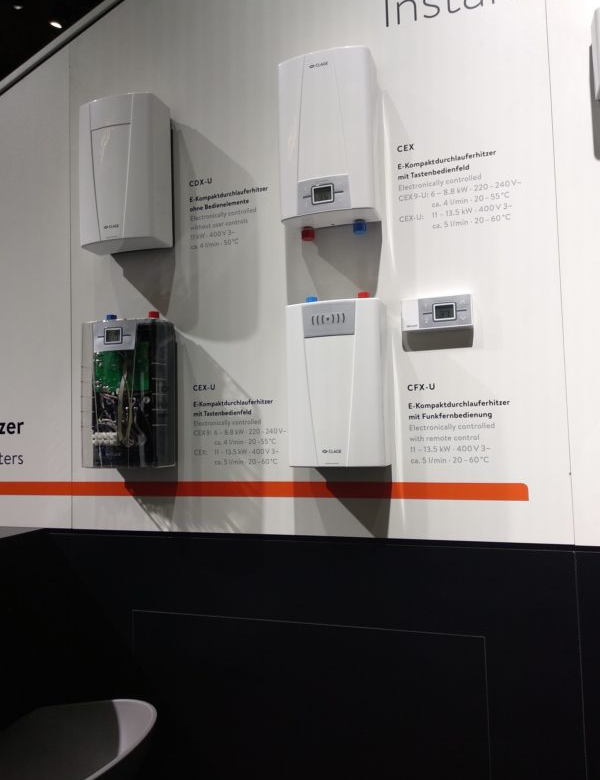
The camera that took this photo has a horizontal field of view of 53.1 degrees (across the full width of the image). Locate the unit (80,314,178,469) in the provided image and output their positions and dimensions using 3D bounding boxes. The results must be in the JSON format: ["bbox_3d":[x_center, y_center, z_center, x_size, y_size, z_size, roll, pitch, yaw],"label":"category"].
[{"bbox_3d":[-0.354,0.002,1.237,0.177,0.311,0.102,-3,-3,17],"label":"unit"}]

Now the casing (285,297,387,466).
[{"bbox_3d":[0.070,-0.016,1.104,0.177,0.311,0.102,-3,-3,17],"label":"casing"}]

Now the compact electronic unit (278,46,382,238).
[{"bbox_3d":[0.055,-0.456,1.129,0.177,0.311,0.102,-3,-3,17],"label":"compact electronic unit"}]

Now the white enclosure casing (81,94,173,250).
[{"bbox_3d":[-0.366,-0.447,1.260,0.177,0.295,0.102,-3,-3,17],"label":"white enclosure casing"}]

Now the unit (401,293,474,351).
[{"bbox_3d":[0.249,-0.138,1.093,0.126,0.059,0.027,-3,-3,17],"label":"unit"}]

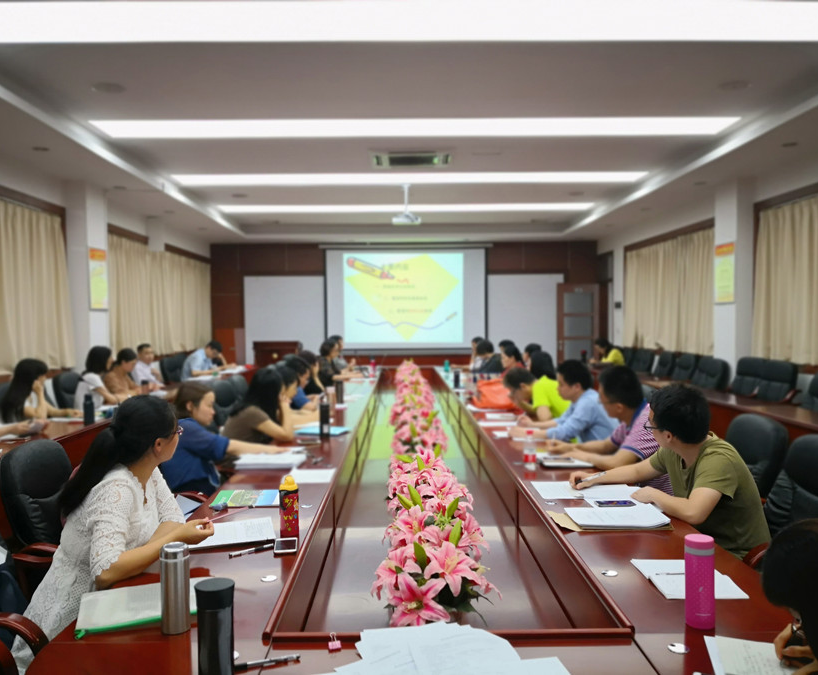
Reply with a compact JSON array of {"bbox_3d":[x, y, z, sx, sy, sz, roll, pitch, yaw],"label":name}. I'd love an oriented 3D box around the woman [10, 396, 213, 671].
[{"bbox_3d":[-0.866,0.804,2.071,0.700,1.230,0.540,0,1,12],"label":"woman"}]

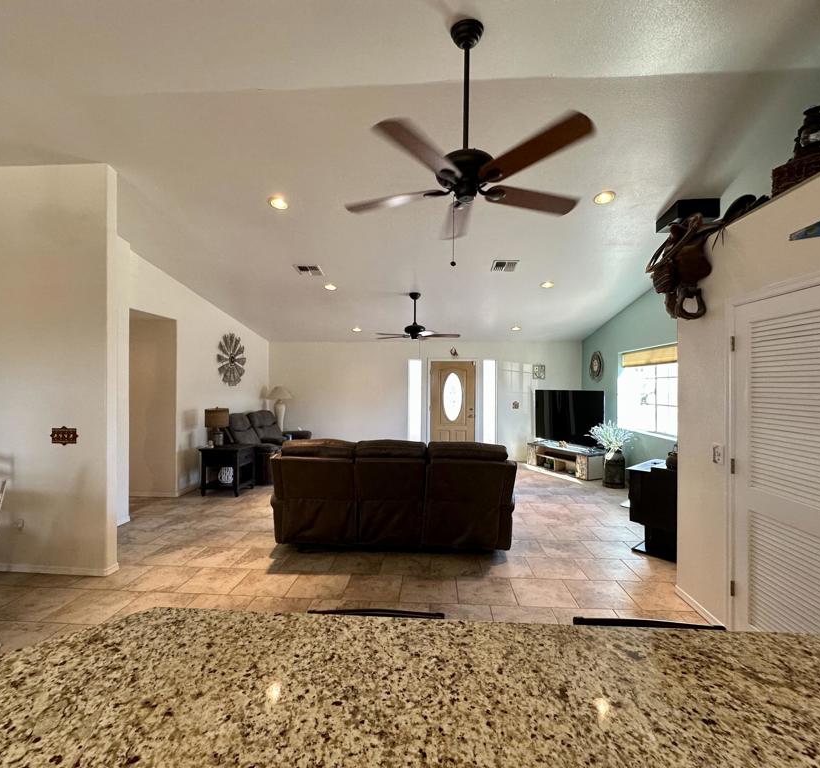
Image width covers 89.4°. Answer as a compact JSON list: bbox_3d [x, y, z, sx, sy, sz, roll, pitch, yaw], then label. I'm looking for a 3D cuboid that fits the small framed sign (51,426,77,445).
[{"bbox_3d":[-2.873,0.430,3.438,0.247,0.151,0.020,0,0,4],"label":"small framed sign"}]

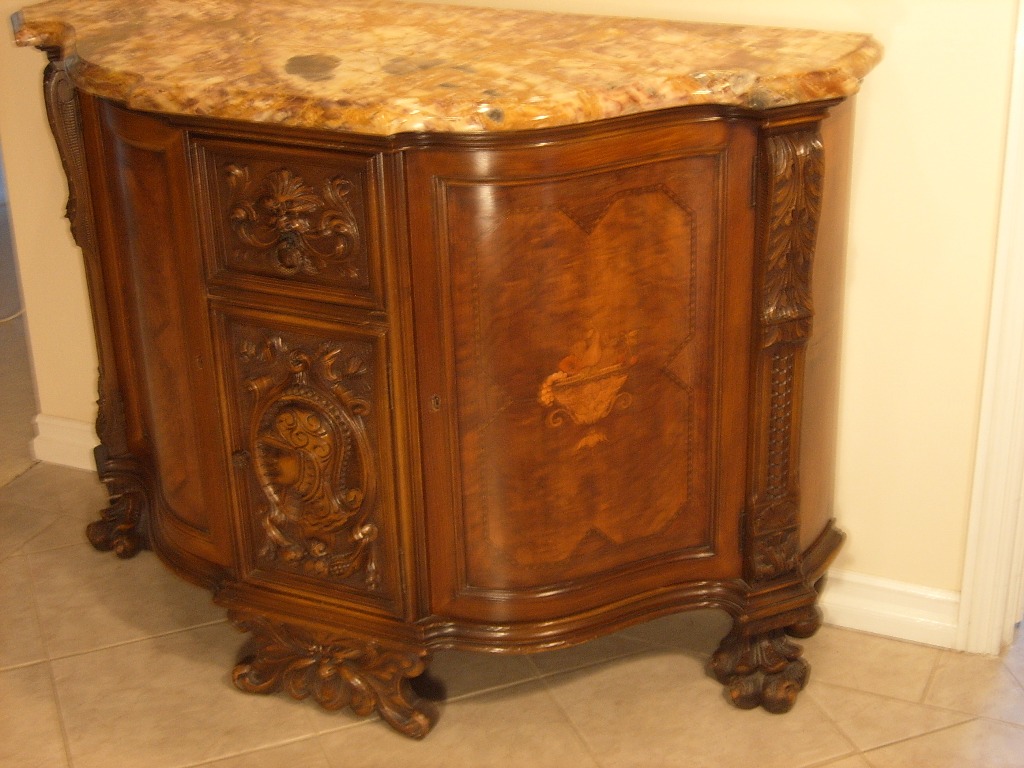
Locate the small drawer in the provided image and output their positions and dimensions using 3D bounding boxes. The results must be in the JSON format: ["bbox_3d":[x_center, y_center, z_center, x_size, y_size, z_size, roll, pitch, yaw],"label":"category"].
[{"bbox_3d":[-0.270,-0.196,2.006,0.252,0.193,0.033,9,27,23],"label":"small drawer"}]

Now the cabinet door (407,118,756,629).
[{"bbox_3d":[0.097,0.004,2.064,0.431,0.641,0.069,-6,25,-9],"label":"cabinet door"}]

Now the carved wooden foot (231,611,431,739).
[{"bbox_3d":[-0.243,0.380,2.293,0.337,0.155,0.083,9,27,23],"label":"carved wooden foot"}]

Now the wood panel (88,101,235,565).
[{"bbox_3d":[-0.525,-0.098,2.327,0.069,0.641,0.431,-16,28,-27],"label":"wood panel"}]

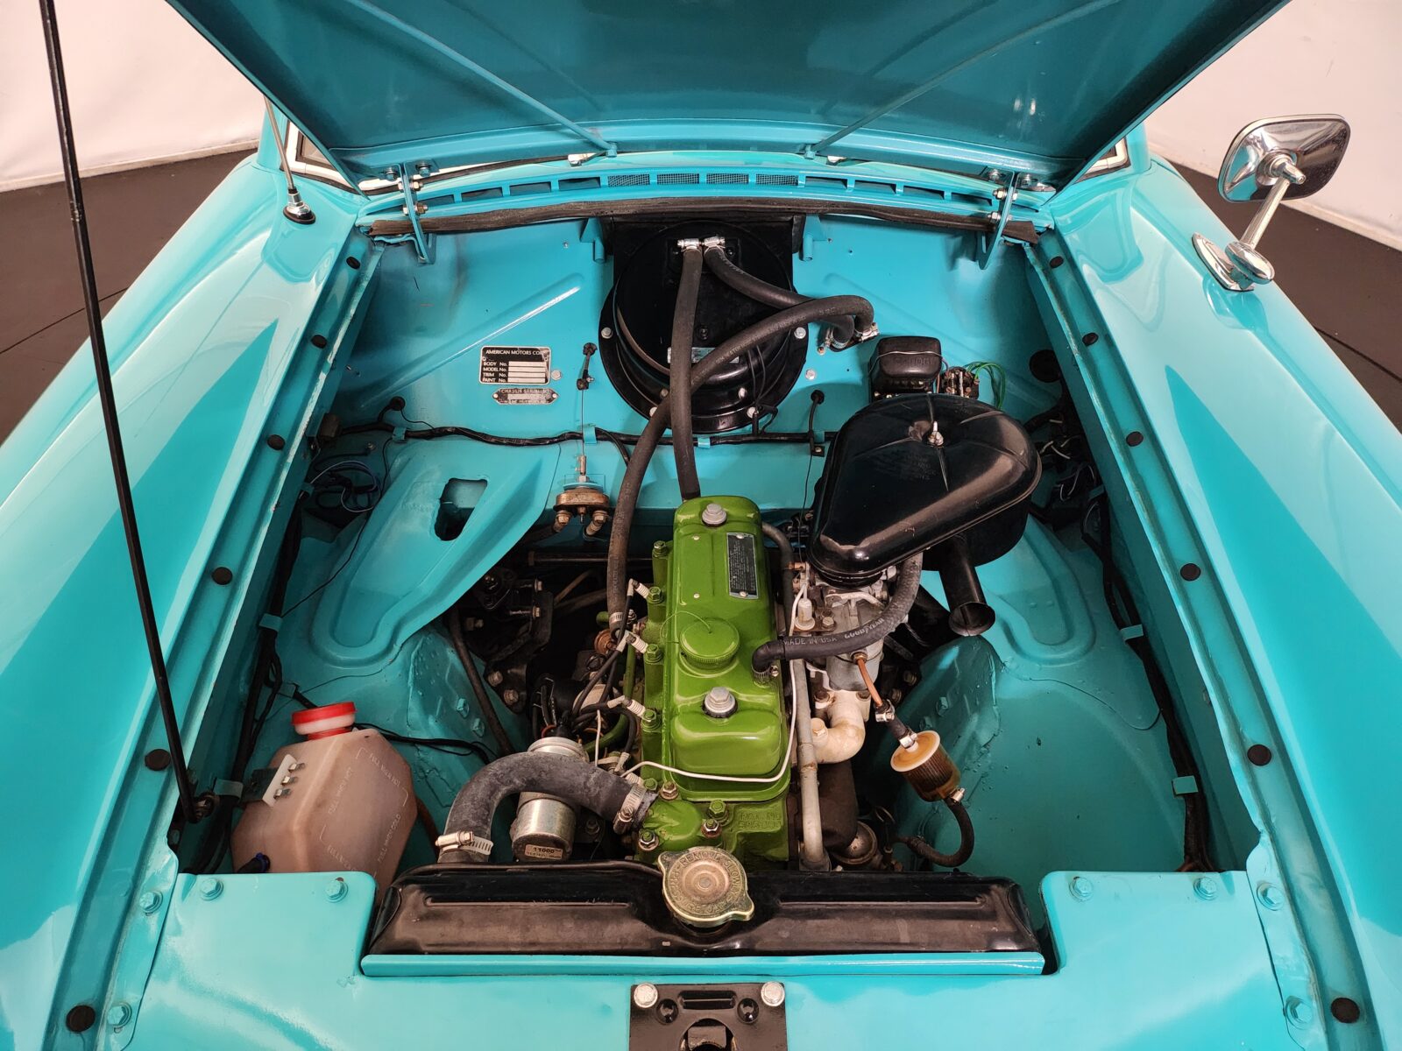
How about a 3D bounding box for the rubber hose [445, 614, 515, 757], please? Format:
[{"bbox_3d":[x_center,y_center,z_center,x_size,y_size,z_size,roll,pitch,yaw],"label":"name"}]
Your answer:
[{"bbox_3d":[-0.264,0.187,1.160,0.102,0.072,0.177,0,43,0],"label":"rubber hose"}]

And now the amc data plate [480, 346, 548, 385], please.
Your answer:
[{"bbox_3d":[-0.242,-0.209,1.265,0.092,0.048,0.003,2,0,0],"label":"amc data plate"}]

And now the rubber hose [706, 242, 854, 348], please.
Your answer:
[{"bbox_3d":[0.100,-0.265,1.193,0.187,0.139,0.096,0,43,0],"label":"rubber hose"}]

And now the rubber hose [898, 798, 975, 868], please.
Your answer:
[{"bbox_3d":[0.236,0.309,0.975,0.075,0.066,0.045,0,43,0],"label":"rubber hose"}]

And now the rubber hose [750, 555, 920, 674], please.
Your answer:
[{"bbox_3d":[0.138,0.084,0.965,0.176,0.067,0.118,0,43,0],"label":"rubber hose"}]

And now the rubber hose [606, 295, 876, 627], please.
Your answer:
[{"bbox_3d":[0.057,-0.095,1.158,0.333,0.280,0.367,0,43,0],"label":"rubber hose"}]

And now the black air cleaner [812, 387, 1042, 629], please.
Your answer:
[{"bbox_3d":[0.228,-0.020,1.000,0.245,0.135,0.270,0,43,0],"label":"black air cleaner"}]

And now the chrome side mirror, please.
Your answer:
[{"bbox_3d":[0.671,-0.381,1.145,0.143,0.205,0.105,-5,43,-5],"label":"chrome side mirror"}]

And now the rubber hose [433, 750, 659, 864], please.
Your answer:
[{"bbox_3d":[-0.124,0.258,0.853,0.182,0.104,0.149,0,43,0],"label":"rubber hose"}]

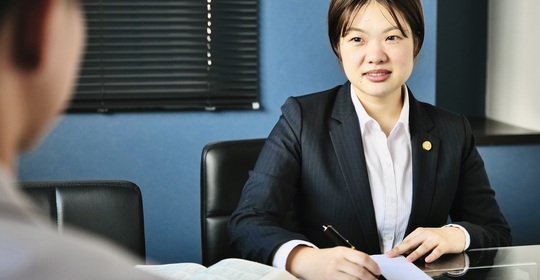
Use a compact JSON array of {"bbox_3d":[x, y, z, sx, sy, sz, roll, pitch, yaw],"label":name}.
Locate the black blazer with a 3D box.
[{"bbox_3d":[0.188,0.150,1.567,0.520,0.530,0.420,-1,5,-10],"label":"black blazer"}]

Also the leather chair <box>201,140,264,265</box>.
[{"bbox_3d":[0.165,0.445,1.701,0.540,0.880,0.580,-2,5,-25],"label":"leather chair"}]

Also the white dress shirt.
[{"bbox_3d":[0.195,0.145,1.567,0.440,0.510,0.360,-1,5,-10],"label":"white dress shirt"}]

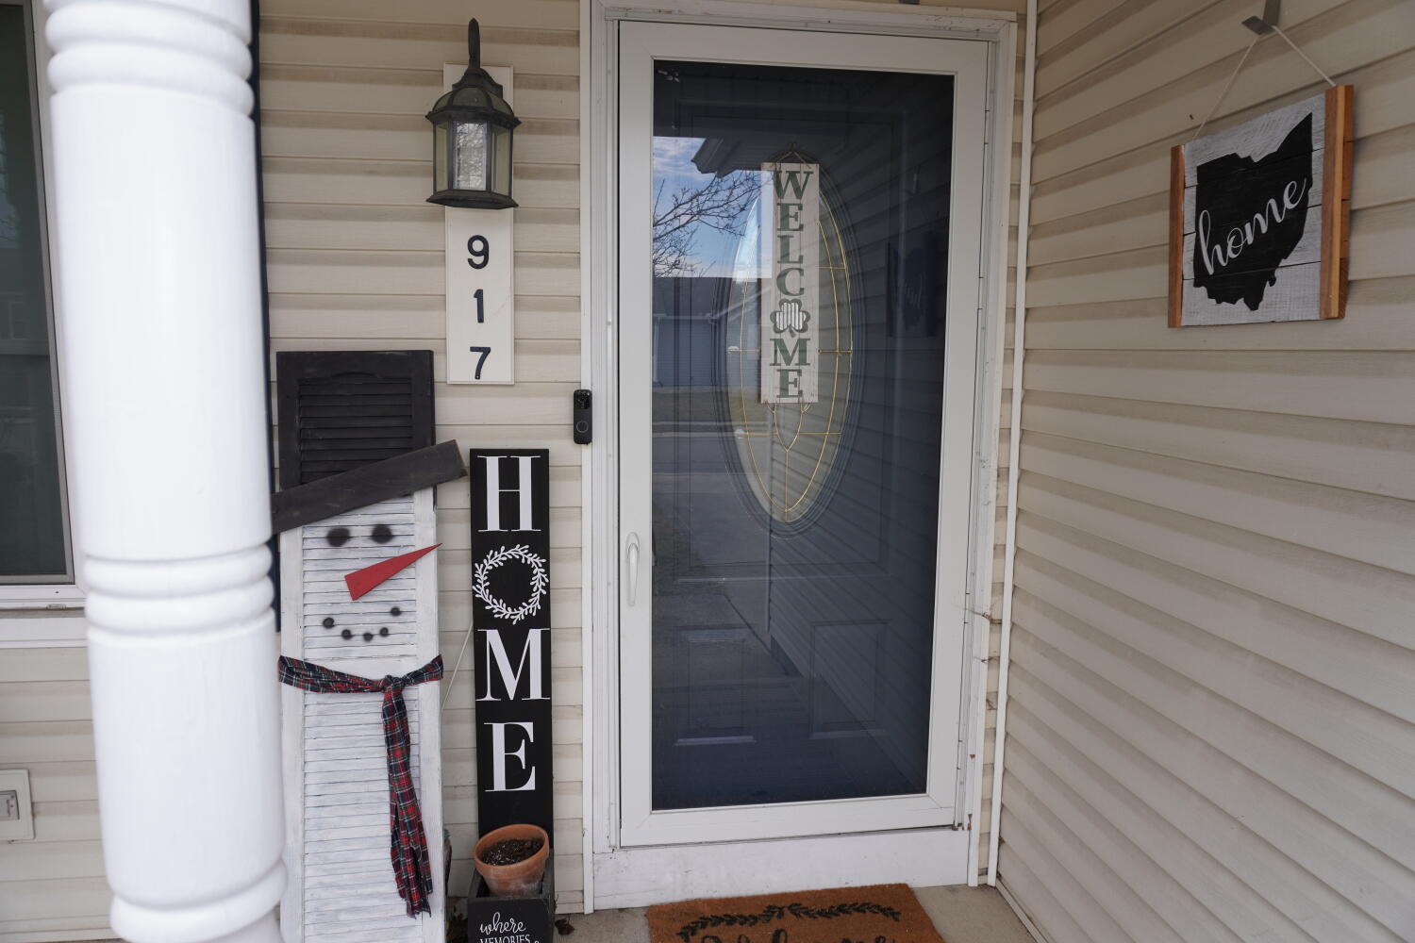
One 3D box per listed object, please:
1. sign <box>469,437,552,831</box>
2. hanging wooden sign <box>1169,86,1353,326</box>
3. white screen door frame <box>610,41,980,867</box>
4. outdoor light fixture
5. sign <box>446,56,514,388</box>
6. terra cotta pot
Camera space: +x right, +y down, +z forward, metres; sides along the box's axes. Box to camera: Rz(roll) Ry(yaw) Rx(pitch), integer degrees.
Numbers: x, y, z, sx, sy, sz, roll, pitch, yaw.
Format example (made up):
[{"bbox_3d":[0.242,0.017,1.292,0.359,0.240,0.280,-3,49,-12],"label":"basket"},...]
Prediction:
[{"bbox_3d":[-0.480,0.548,2.345,0.184,1.213,0.022,0,7,-7],"label":"sign"},{"bbox_3d":[0.901,-0.414,1.570,0.026,0.331,0.392,-4,7,-7],"label":"hanging wooden sign"},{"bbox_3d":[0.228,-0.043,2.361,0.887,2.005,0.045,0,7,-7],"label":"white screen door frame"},{"bbox_3d":[-0.507,-0.784,2.053,0.197,0.398,0.225,0,7,-7],"label":"outdoor light fixture"},{"bbox_3d":[-0.530,-0.568,2.203,0.153,0.722,0.025,0,7,-7],"label":"sign"},{"bbox_3d":[-0.468,0.975,2.295,0.172,0.145,0.172,-6,13,-7],"label":"terra cotta pot"}]

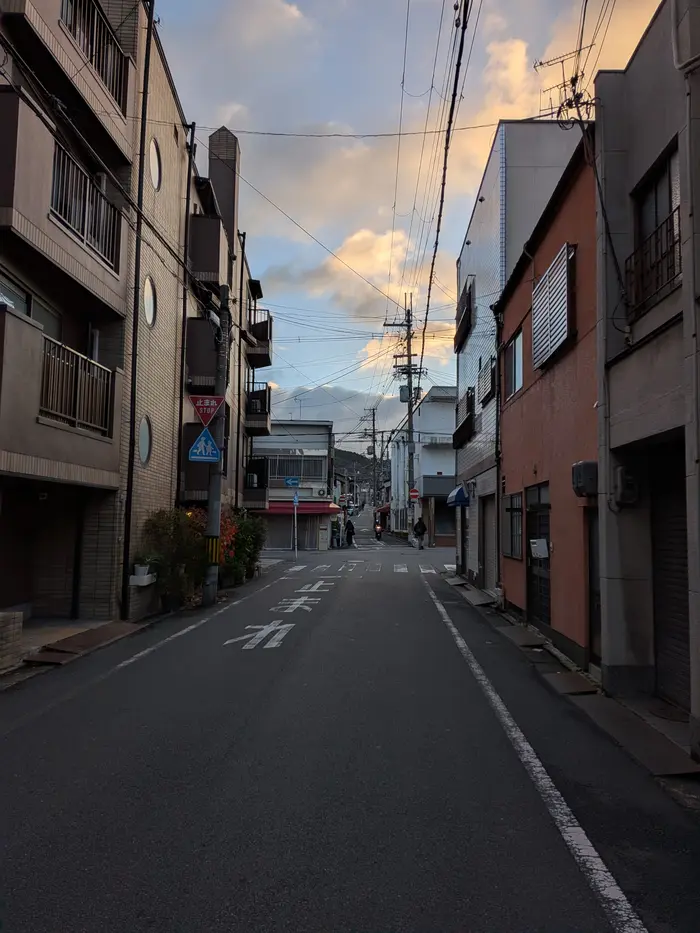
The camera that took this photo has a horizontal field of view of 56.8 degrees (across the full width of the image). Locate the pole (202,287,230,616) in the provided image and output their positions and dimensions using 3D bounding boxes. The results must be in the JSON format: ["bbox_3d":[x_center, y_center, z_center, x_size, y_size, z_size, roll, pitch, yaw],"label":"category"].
[{"bbox_3d":[-2.477,-0.466,12.152,0.420,6.070,0.420,1,-5,3],"label":"pole"}]

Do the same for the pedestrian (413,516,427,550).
[{"bbox_3d":[3.826,3.633,35.073,0.620,1.750,0.420,1,-5,3],"label":"pedestrian"}]

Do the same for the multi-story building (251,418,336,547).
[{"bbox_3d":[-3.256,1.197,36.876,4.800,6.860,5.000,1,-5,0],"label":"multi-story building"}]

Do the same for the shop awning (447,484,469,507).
[{"bbox_3d":[2.971,0.798,17.800,0.550,0.620,1.600,1,-5,3],"label":"shop awning"}]

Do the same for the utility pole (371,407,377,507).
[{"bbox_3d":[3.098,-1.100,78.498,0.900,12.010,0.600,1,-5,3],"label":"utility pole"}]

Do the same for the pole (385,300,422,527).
[{"bbox_3d":[3.601,-3.045,41.191,2.300,16.220,1.100,1,-5,3],"label":"pole"}]

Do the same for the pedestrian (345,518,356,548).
[{"bbox_3d":[0.042,4.148,40.367,0.550,1.610,0.420,1,-5,3],"label":"pedestrian"}]

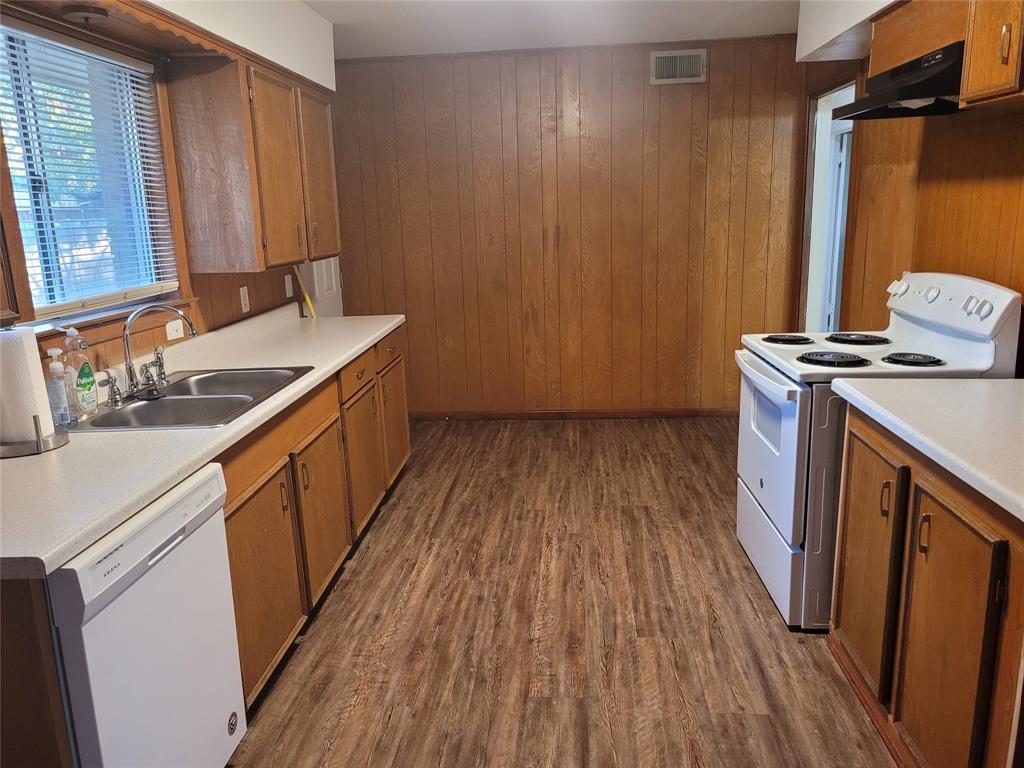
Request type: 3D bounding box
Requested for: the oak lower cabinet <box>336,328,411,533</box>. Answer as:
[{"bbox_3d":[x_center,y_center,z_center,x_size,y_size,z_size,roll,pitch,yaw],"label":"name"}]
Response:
[{"bbox_3d":[-0.959,0.187,3.906,0.610,0.823,1.220,-1,13,5],"label":"oak lower cabinet"}]

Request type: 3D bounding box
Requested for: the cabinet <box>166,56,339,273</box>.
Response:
[{"bbox_3d":[-1.149,-0.991,3.628,0.325,0.826,1.077,-1,13,5],"label":"cabinet"}]

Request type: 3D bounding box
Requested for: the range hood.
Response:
[{"bbox_3d":[1.446,-1.017,2.612,0.460,0.150,0.750,-1,13,5],"label":"range hood"}]

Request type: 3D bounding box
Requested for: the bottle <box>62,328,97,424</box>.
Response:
[{"bbox_3d":[-1.289,-0.032,2.283,0.057,0.264,0.085,-1,13,5],"label":"bottle"}]

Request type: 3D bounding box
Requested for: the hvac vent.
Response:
[{"bbox_3d":[1.063,-2.025,4.912,0.353,0.201,0.025,-1,13,5],"label":"hvac vent"}]

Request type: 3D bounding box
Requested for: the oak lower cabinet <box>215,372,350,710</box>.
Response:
[{"bbox_3d":[-1.049,0.459,2.736,0.610,0.823,1.170,-1,13,5],"label":"oak lower cabinet"}]

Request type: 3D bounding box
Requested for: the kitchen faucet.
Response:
[{"bbox_3d":[-1.184,-0.123,2.611,0.265,0.288,0.170,-1,13,5],"label":"kitchen faucet"}]

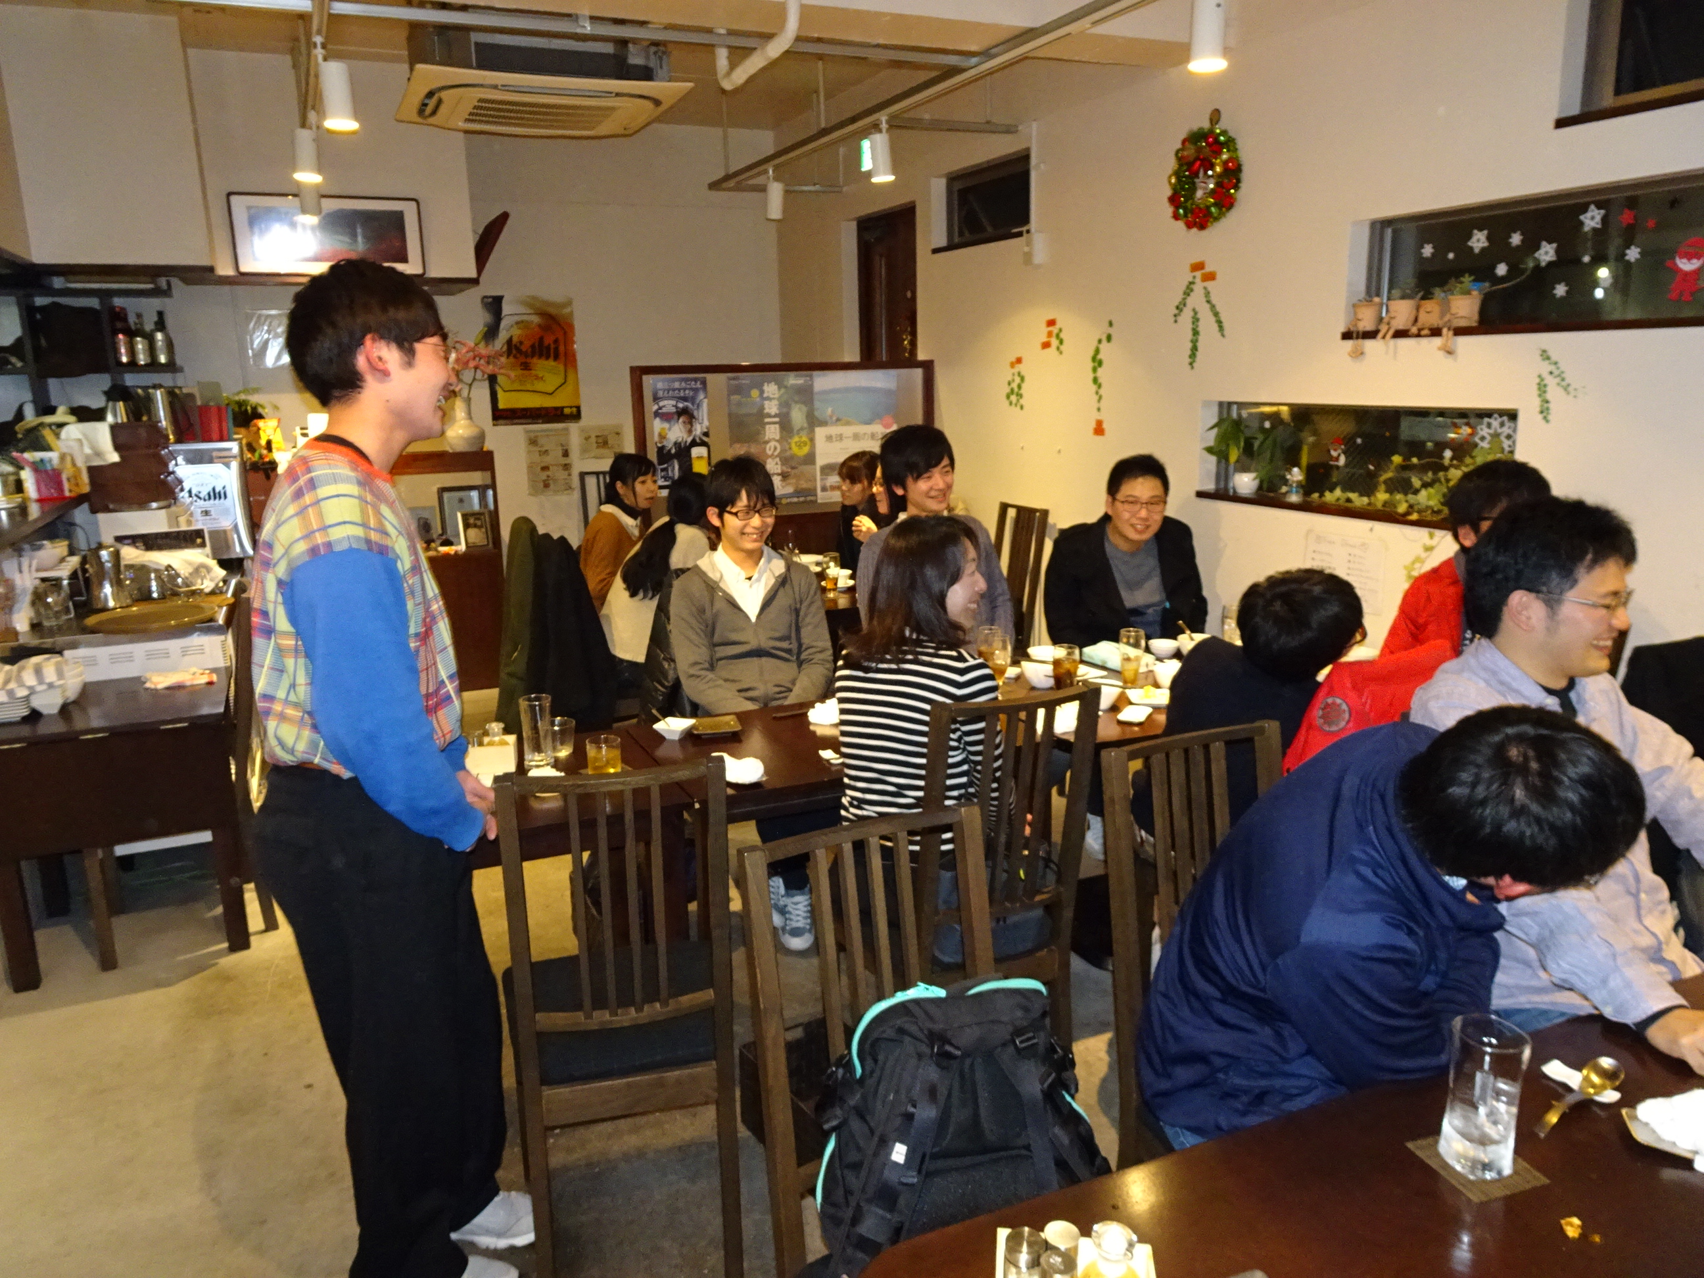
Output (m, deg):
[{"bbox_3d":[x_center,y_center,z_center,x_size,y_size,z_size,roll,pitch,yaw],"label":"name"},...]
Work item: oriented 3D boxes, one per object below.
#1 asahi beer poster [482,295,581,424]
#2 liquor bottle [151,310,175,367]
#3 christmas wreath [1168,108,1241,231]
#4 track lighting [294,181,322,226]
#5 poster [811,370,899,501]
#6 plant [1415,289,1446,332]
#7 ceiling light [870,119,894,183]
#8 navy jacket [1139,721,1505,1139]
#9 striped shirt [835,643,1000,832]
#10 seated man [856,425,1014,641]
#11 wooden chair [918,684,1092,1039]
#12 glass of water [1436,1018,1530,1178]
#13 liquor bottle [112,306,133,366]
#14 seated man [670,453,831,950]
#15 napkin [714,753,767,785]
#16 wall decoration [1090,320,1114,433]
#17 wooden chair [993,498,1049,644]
[{"bbox_3d":[-1.904,-1.662,7.072,0.515,0.728,0.010,-7,14,-23],"label":"asahi beer poster"},{"bbox_3d":[-3.575,-1.549,6.125,0.080,0.285,0.080,-7,14,-23],"label":"liquor bottle"},{"bbox_3d":[1.132,-1.502,3.792,0.075,0.350,0.315,-7,14,-23],"label":"christmas wreath"},{"bbox_3d":[-1.977,-1.592,4.300,0.080,0.165,0.080,-7,14,-23],"label":"track lighting"},{"bbox_3d":[0.022,-0.948,5.519,0.420,0.590,0.005,-7,14,-23],"label":"poster"},{"bbox_3d":[1.587,-0.900,3.241,0.078,0.120,0.078,-7,14,-23],"label":"plant"},{"bbox_3d":[0.119,-1.864,4.515,0.091,0.229,0.091,-1,13,0],"label":"ceiling light"},{"bbox_3d":[0.669,0.438,1.636,0.460,0.650,0.520,-6,14,-17],"label":"navy jacket"},{"bbox_3d":[0.128,0.190,2.405,0.390,0.480,0.270,-1,13,3],"label":"striped shirt"},{"bbox_3d":[0.289,0.072,3.554,0.500,1.380,0.720,-7,14,-23],"label":"seated man"},{"bbox_3d":[0.253,0.528,2.516,0.430,0.965,0.480,-5,14,-15],"label":"wooden chair"},{"bbox_3d":[0.664,0.485,1.244,0.072,0.145,0.072,-7,14,-23],"label":"glass of water"},{"bbox_3d":[-3.535,-1.473,5.737,0.080,0.275,0.080,-7,14,-23],"label":"liquor bottle"},{"bbox_3d":[-0.197,0.191,3.151,0.500,1.310,0.720,-5,13,-15],"label":"seated man"},{"bbox_3d":[-0.249,0.290,2.614,0.115,0.040,0.085,-1,13,0],"label":"napkin"},{"bbox_3d":[0.944,-0.992,4.478,0.010,0.419,0.160,-7,14,-23],"label":"wall decoration"},{"bbox_3d":[0.457,-0.015,4.642,0.500,1.010,0.420,-7,14,-23],"label":"wooden chair"}]

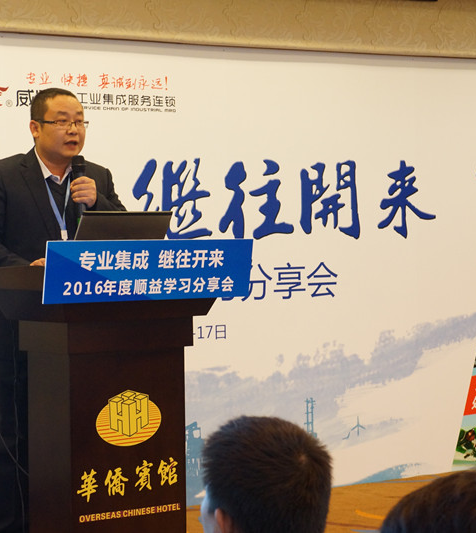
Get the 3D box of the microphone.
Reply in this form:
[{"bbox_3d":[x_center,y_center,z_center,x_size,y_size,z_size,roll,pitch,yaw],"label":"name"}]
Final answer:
[{"bbox_3d":[-0.544,-0.264,6.300,0.050,0.248,0.050,-2,-14,-5],"label":"microphone"}]

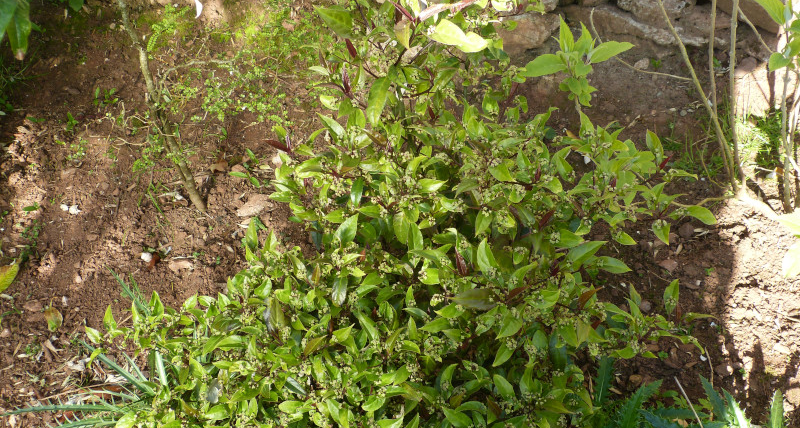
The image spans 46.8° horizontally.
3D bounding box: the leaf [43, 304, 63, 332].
[{"bbox_3d":[-0.755,0.227,2.011,0.042,0.016,0.068,-11,40,-14],"label":"leaf"}]

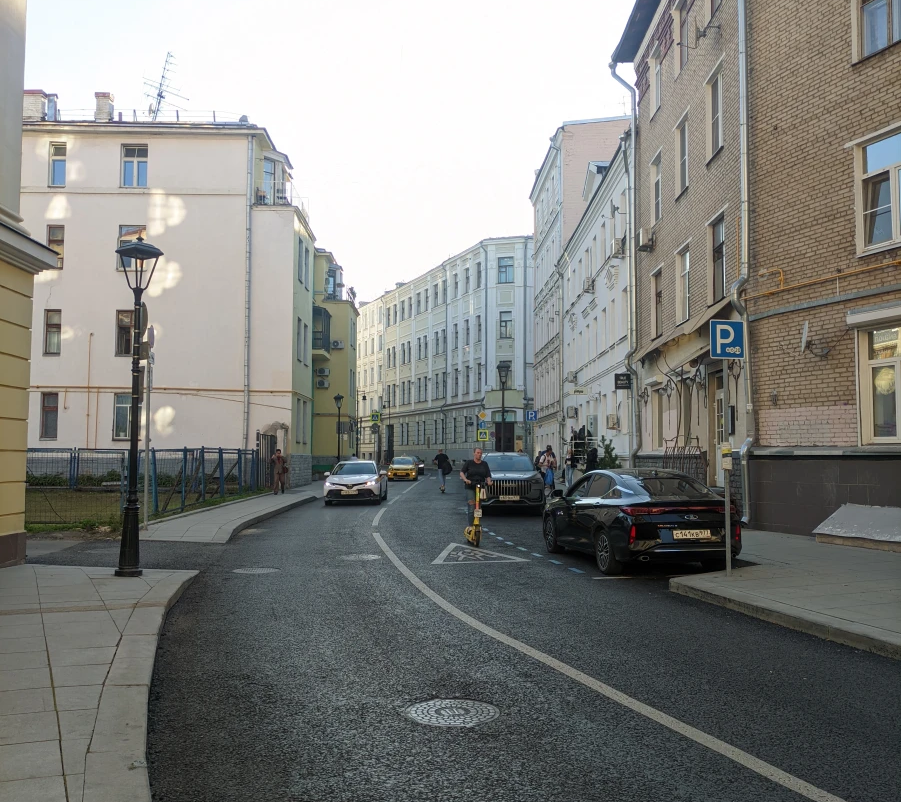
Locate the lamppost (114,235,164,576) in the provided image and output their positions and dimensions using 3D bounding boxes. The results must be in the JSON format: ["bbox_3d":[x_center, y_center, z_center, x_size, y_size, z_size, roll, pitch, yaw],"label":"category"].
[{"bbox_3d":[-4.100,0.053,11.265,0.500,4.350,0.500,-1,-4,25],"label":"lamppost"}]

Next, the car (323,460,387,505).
[{"bbox_3d":[-3.207,2.803,30.097,1.860,1.450,4.860,0,-3,-1],"label":"car"}]

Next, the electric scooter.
[{"bbox_3d":[0.425,2.035,15.757,0.470,1.170,1.120,1,-3,-9],"label":"electric scooter"}]

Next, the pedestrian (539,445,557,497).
[{"bbox_3d":[3.318,2.436,29.609,0.560,1.780,0.400,0,-3,9],"label":"pedestrian"}]

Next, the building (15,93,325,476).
[{"bbox_3d":[-13.471,-4.630,41.310,13.000,17.380,8.000,0,-3,-3],"label":"building"}]

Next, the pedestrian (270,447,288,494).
[{"bbox_3d":[-6.362,2.641,32.199,0.620,1.690,0.420,1,-3,-5],"label":"pedestrian"}]

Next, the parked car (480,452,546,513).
[{"bbox_3d":[1.648,2.347,25.456,1.930,1.710,4.750,0,-3,1],"label":"parked car"}]

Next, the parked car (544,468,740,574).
[{"bbox_3d":[2.972,1.916,14.493,1.850,1.490,4.760,1,-3,-10],"label":"parked car"}]

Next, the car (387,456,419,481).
[{"bbox_3d":[-2.880,4.165,53.146,1.750,1.480,4.350,0,-3,1],"label":"car"}]

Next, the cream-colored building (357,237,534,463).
[{"bbox_3d":[3.490,-3.104,90.020,12.000,20.190,34.000,2,-4,-21],"label":"cream-colored building"}]

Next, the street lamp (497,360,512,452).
[{"bbox_3d":[1.882,1.017,30.493,0.500,4.900,0.500,0,-3,0],"label":"street lamp"}]

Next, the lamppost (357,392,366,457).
[{"bbox_3d":[-5.823,2.121,56.972,0.680,5.770,0.300,0,-3,0],"label":"lamppost"}]

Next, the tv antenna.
[{"bbox_3d":[-13.313,-14.618,40.425,1.700,3.140,1.400,3,-4,-37],"label":"tv antenna"}]

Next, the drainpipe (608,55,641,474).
[{"bbox_3d":[5.519,-3.849,27.829,0.900,14.100,0.200,0,-3,0],"label":"drainpipe"}]

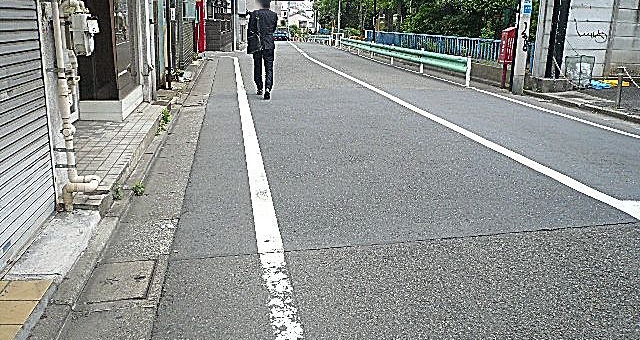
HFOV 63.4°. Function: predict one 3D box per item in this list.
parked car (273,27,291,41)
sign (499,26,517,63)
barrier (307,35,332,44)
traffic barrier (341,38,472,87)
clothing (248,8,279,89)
[{"bbox_3d":[-3.941,-13.923,53.000,1.680,1.470,4.100,1,16,-5],"label":"parked car"},{"bbox_3d":[4.261,-2.802,11.627,0.250,0.761,0.280,-1,16,-10],"label":"sign"},{"bbox_3d":[-0.180,-9.800,39.000,0.200,0.700,12.000,0,16,-8],"label":"barrier"},{"bbox_3d":[2.238,-4.415,19.275,0.200,0.683,15.850,0,16,-9],"label":"traffic barrier"},{"bbox_3d":[-0.974,-2.068,8.967,0.520,1.377,0.420,-1,16,-10],"label":"clothing"}]

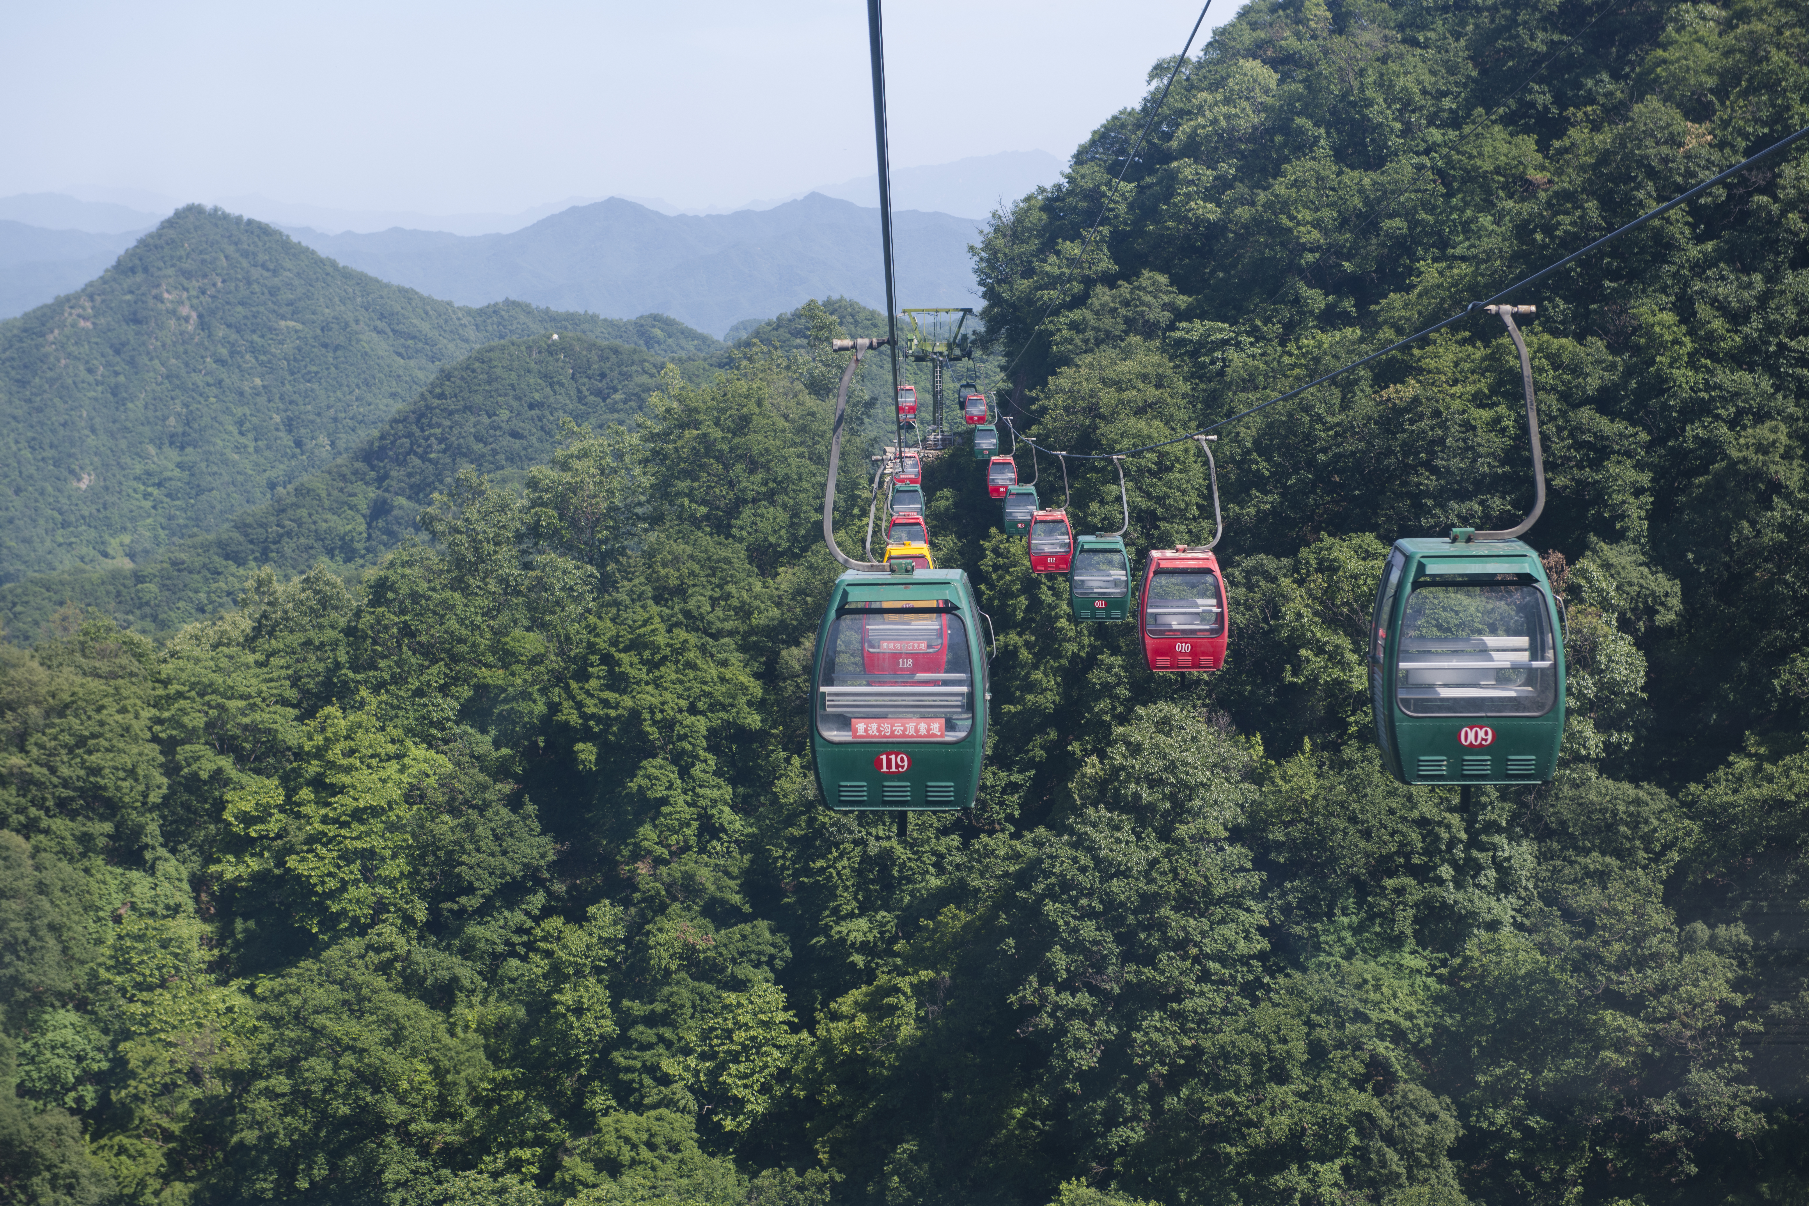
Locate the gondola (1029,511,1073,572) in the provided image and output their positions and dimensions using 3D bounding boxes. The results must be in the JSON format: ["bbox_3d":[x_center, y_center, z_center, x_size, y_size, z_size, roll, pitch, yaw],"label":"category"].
[{"bbox_3d":[4.541,-1.901,109.200,1.380,1.880,1.600,0,5,0],"label":"gondola"}]

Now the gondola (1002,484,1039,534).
[{"bbox_3d":[4.535,-3.613,136.800,1.380,1.850,1.600,0,5,0],"label":"gondola"}]

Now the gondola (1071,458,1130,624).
[{"bbox_3d":[4.484,-1.464,80.400,1.380,3.700,1.600,0,5,0],"label":"gondola"}]

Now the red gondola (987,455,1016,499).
[{"bbox_3d":[4.547,-5.854,164.000,1.380,1.850,1.600,0,5,0],"label":"red gondola"}]

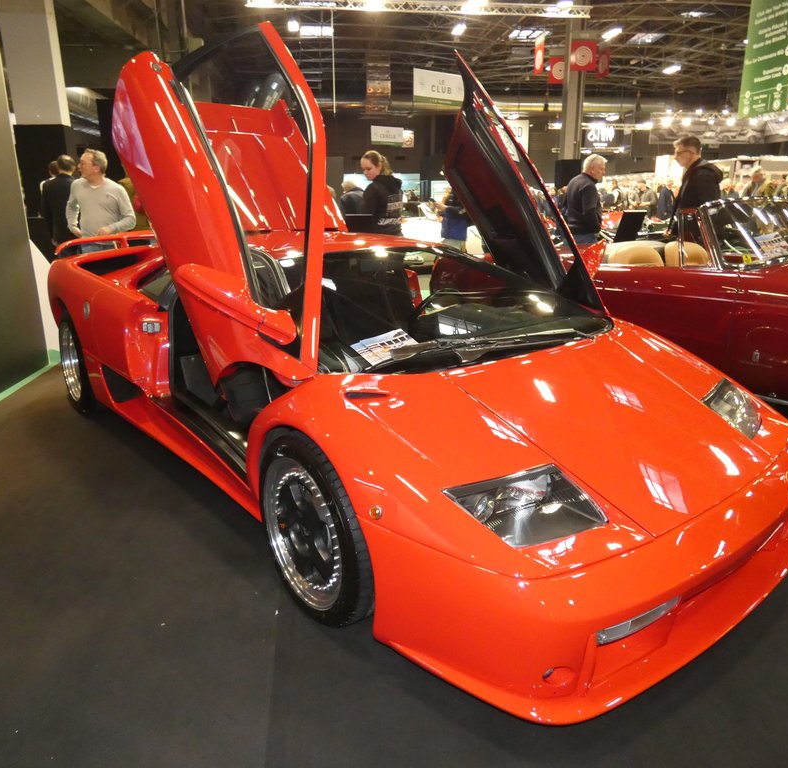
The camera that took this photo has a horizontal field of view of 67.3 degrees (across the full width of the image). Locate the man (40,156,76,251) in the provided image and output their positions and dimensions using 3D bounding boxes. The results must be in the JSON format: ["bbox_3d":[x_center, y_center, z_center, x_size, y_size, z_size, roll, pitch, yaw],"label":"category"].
[{"bbox_3d":[-3.307,-1.442,6.143,0.520,1.750,0.330,-5,18,-17],"label":"man"}]

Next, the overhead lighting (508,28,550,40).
[{"bbox_3d":[7.943,-20.516,34.748,2.200,0.250,1.700,0,18,0],"label":"overhead lighting"}]

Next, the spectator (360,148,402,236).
[{"bbox_3d":[-0.098,-1.069,5.005,0.380,1.677,0.460,9,19,27],"label":"spectator"}]

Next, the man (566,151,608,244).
[{"bbox_3d":[2.007,-1.537,6.282,0.360,1.740,0.520,-7,19,-21],"label":"man"}]

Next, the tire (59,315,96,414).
[{"bbox_3d":[-1.899,-0.172,3.808,0.320,0.660,0.660,-13,21,-37],"label":"tire"}]

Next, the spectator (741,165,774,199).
[{"bbox_3d":[5.629,-2.499,9.288,0.540,1.720,0.380,6,19,19],"label":"spectator"}]

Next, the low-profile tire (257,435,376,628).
[{"bbox_3d":[-0.201,0.444,1.923,0.245,0.624,0.624,-14,22,-36],"label":"low-profile tire"}]

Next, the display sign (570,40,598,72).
[{"bbox_3d":[4.886,-8.422,15.214,0.690,0.690,0.060,-2,17,-6],"label":"display sign"}]

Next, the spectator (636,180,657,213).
[{"bbox_3d":[6.869,-4.675,16.153,0.420,1.680,0.520,-10,20,-29],"label":"spectator"}]

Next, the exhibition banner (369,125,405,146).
[{"bbox_3d":[-0.387,-14.724,35.194,2.300,1.200,0.080,-13,22,-35],"label":"exhibition banner"}]

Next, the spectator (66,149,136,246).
[{"bbox_3d":[-2.513,-1.156,5.238,0.600,1.724,0.360,-3,17,-10],"label":"spectator"}]

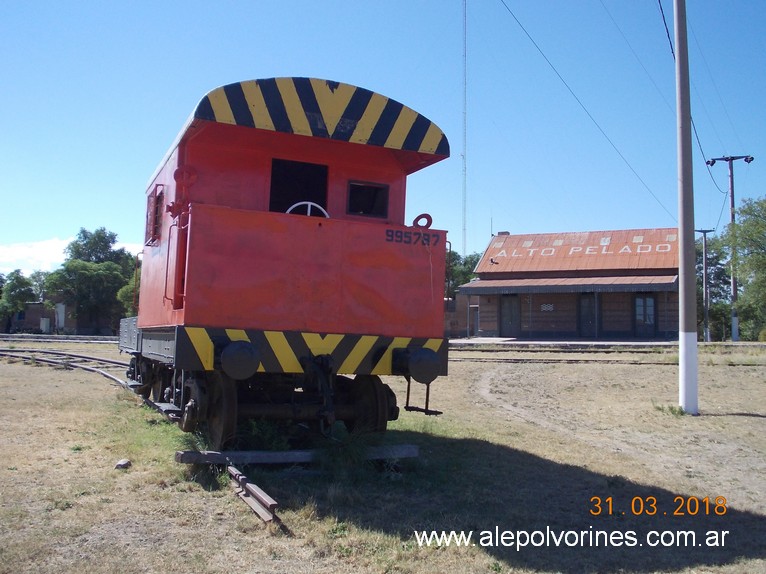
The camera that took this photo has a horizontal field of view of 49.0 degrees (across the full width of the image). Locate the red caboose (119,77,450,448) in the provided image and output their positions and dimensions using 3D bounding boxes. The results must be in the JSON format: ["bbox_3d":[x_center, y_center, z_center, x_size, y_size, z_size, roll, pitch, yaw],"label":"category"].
[{"bbox_3d":[-1.994,-0.048,12.389,3.010,4.033,8.650,4,-4,-21],"label":"red caboose"}]

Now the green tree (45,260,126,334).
[{"bbox_3d":[-24.856,0.950,70.055,6.900,6.339,6.600,1,-3,-20],"label":"green tree"}]

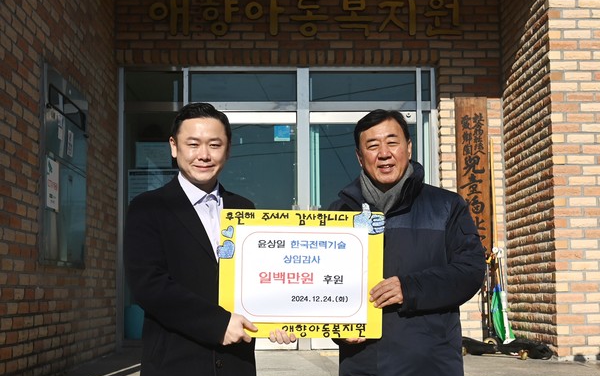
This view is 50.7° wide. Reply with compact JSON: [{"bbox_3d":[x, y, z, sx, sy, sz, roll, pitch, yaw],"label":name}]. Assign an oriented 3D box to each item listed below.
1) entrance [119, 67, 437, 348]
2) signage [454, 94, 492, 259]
[{"bbox_3d":[-0.191,0.174,5.370,2.700,2.400,0.200,0,-3,-1],"label":"entrance"},{"bbox_3d":[1.452,-0.092,5.300,0.270,1.360,0.050,0,-3,-1],"label":"signage"}]

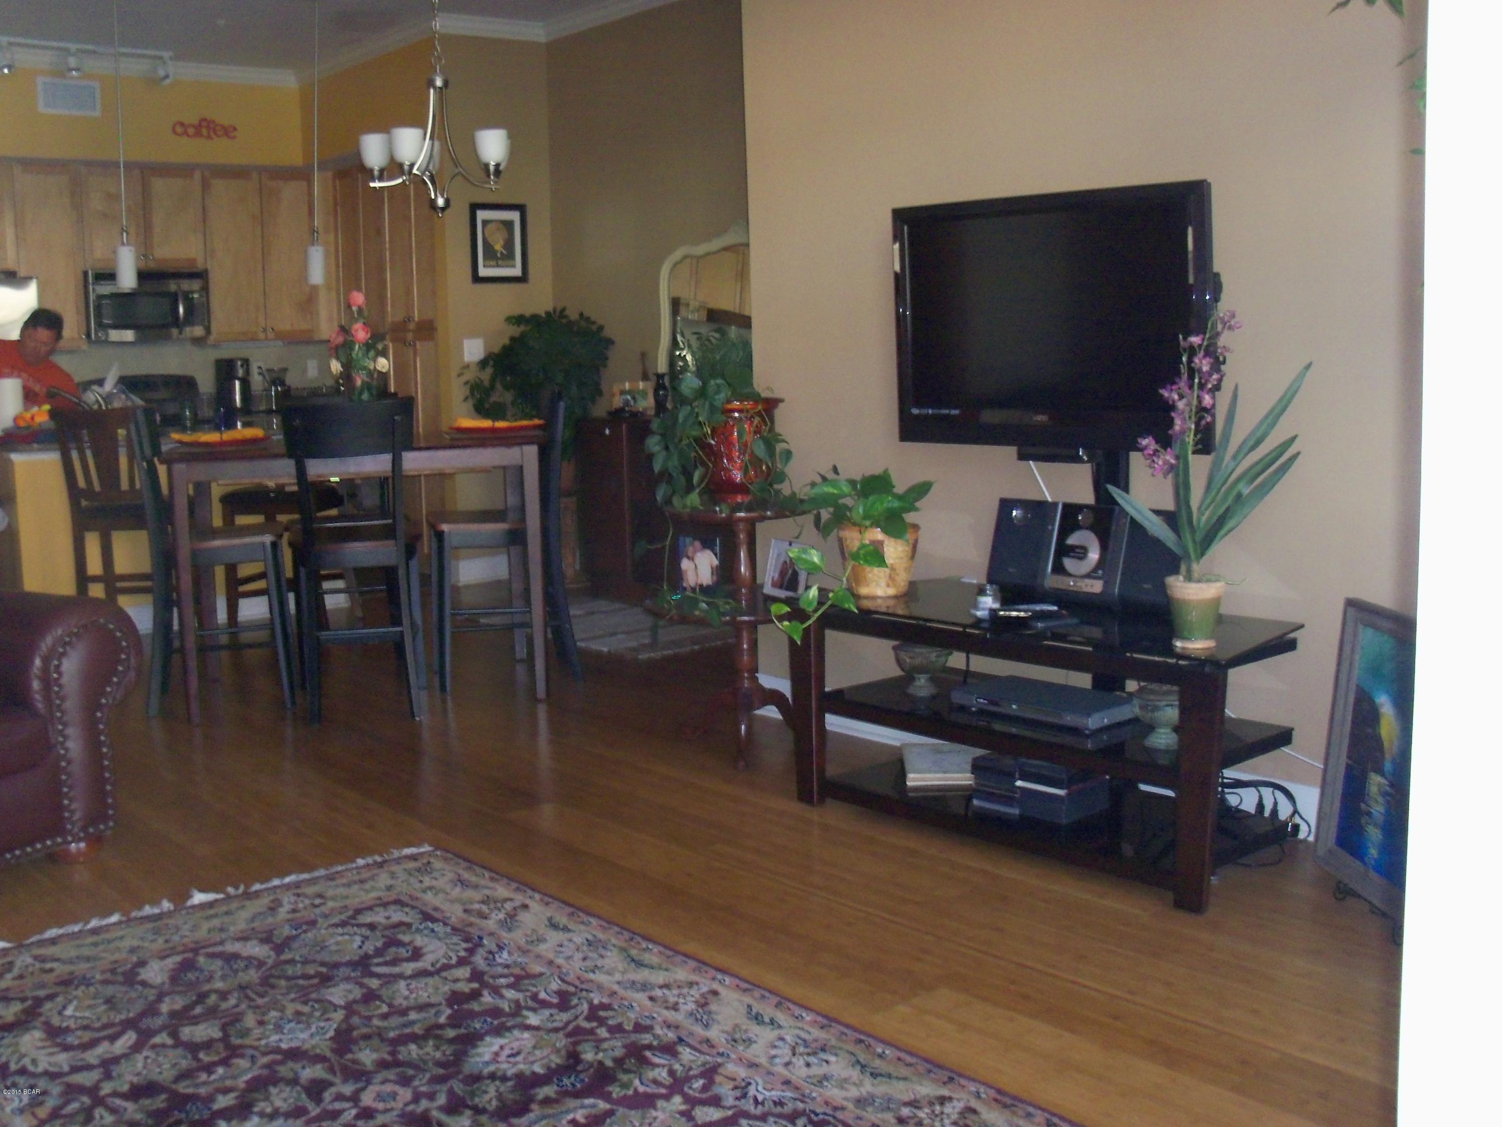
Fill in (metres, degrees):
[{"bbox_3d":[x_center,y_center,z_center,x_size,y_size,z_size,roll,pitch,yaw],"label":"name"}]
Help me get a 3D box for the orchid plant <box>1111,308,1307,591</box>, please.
[{"bbox_3d":[0.991,-0.251,3.294,0.420,0.580,0.300,1,8,16],"label":"orchid plant"}]

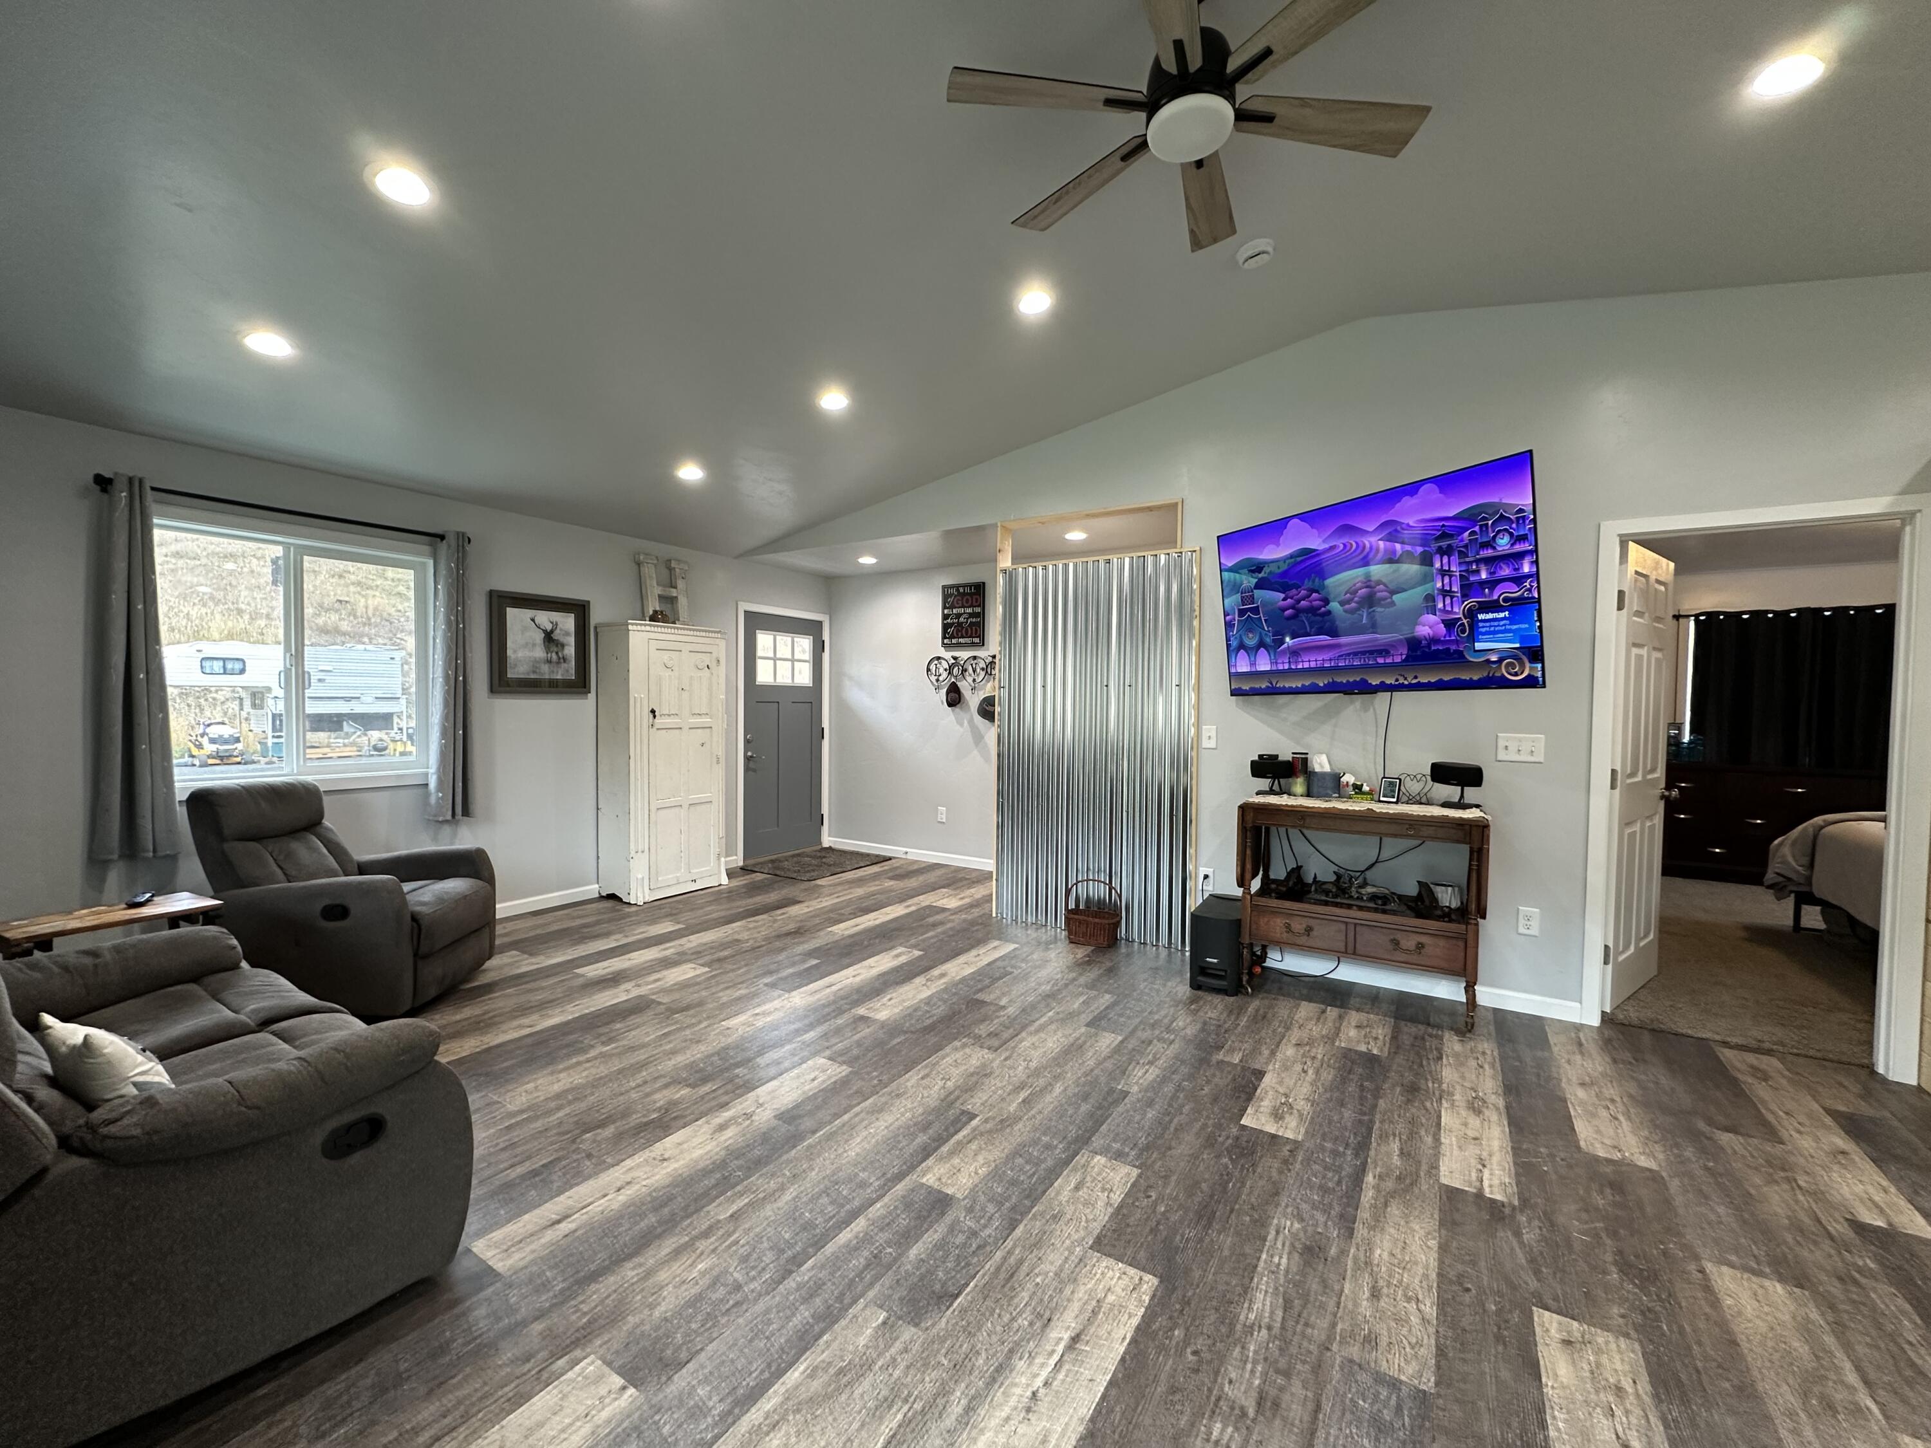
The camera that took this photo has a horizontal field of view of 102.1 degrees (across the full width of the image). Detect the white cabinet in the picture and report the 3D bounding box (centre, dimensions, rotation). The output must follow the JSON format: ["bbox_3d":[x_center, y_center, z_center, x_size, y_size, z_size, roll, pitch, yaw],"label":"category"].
[{"bbox_3d":[-2.091,0.247,5.439,0.400,1.826,0.780,2,2,32],"label":"white cabinet"}]

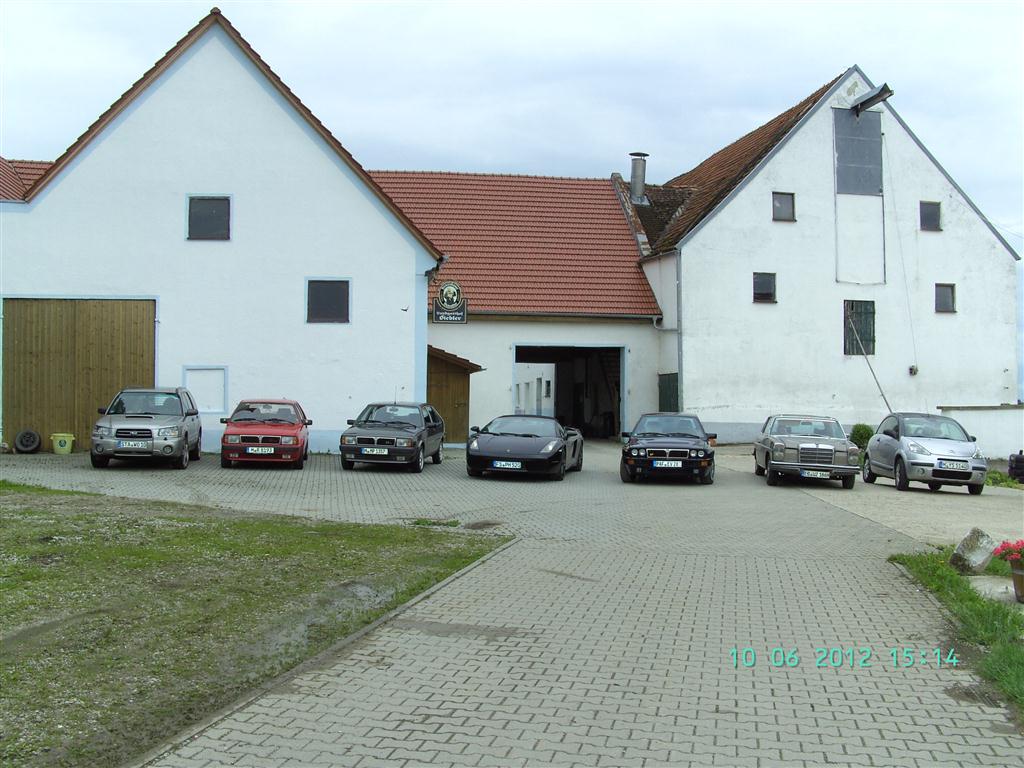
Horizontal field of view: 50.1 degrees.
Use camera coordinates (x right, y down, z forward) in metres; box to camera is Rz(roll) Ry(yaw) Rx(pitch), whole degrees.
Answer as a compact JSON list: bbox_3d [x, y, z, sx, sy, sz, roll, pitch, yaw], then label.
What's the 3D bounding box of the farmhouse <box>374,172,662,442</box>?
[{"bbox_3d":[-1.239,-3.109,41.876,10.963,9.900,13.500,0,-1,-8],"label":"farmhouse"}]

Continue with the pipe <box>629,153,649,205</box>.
[{"bbox_3d":[4.831,-7.848,41.800,0.760,1.980,0.760,0,-1,-8],"label":"pipe"}]

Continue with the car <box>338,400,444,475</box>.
[{"bbox_3d":[-2.406,1.027,22.622,1.620,1.370,3.890,1,-1,5],"label":"car"}]

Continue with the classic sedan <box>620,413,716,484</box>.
[{"bbox_3d":[3.139,1.234,22.013,1.770,1.365,3.900,0,-1,8],"label":"classic sedan"}]

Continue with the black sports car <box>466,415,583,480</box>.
[{"bbox_3d":[0.319,1.222,22.232,1.900,1.184,4.300,1,-1,11],"label":"black sports car"}]

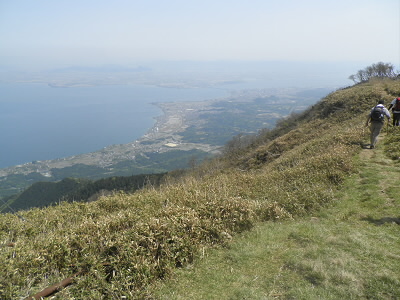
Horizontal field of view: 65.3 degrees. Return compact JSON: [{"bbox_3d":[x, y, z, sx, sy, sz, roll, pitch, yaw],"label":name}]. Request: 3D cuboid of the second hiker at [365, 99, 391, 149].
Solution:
[{"bbox_3d":[6.125,-0.868,10.752,0.720,1.650,0.750,12,20,34],"label":"second hiker"}]

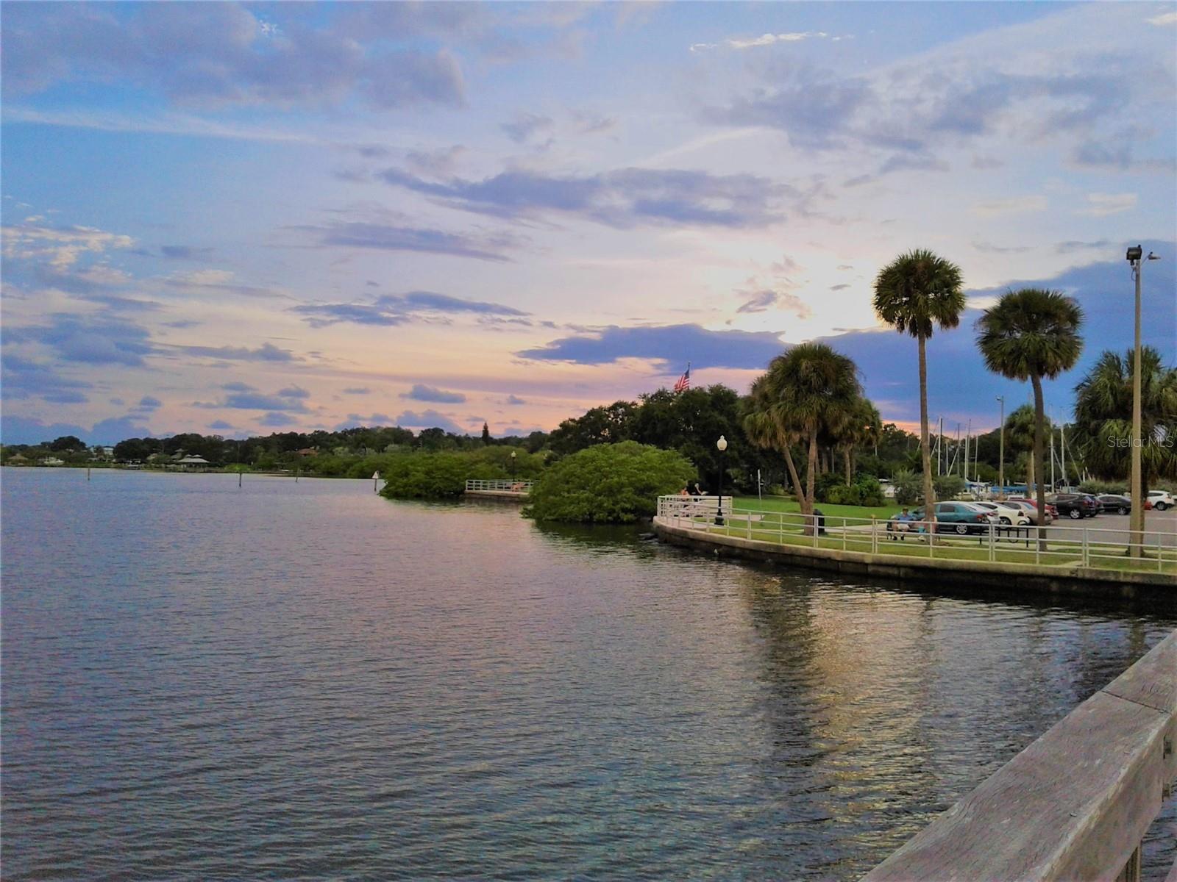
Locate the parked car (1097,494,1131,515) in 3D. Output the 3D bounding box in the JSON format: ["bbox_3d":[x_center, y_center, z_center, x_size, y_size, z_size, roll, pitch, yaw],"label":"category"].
[{"bbox_3d":[38.174,4.644,82.119,1.820,1.450,4.800,2,-2,-42],"label":"parked car"}]

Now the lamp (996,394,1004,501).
[{"bbox_3d":[35.006,0.954,95.125,0.750,9.400,0.300,1,-2,0],"label":"lamp"}]

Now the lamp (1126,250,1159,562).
[{"bbox_3d":[16.032,-0.991,32.523,0.950,9.250,0.550,0,-2,26],"label":"lamp"}]

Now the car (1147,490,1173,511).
[{"bbox_3d":[48.316,5.105,96.622,1.850,1.680,4.570,2,-2,-42],"label":"car"}]

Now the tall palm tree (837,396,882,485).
[{"bbox_3d":[21.583,0.870,90.117,4.200,8.800,4.200,1,-2,13],"label":"tall palm tree"}]

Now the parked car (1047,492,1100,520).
[{"bbox_3d":[30.636,4.131,72.622,1.880,1.690,4.720,2,-2,-42],"label":"parked car"}]

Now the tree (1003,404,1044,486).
[{"bbox_3d":[35.690,1.310,91.113,3.800,8.500,3.800,0,-2,21],"label":"tree"}]

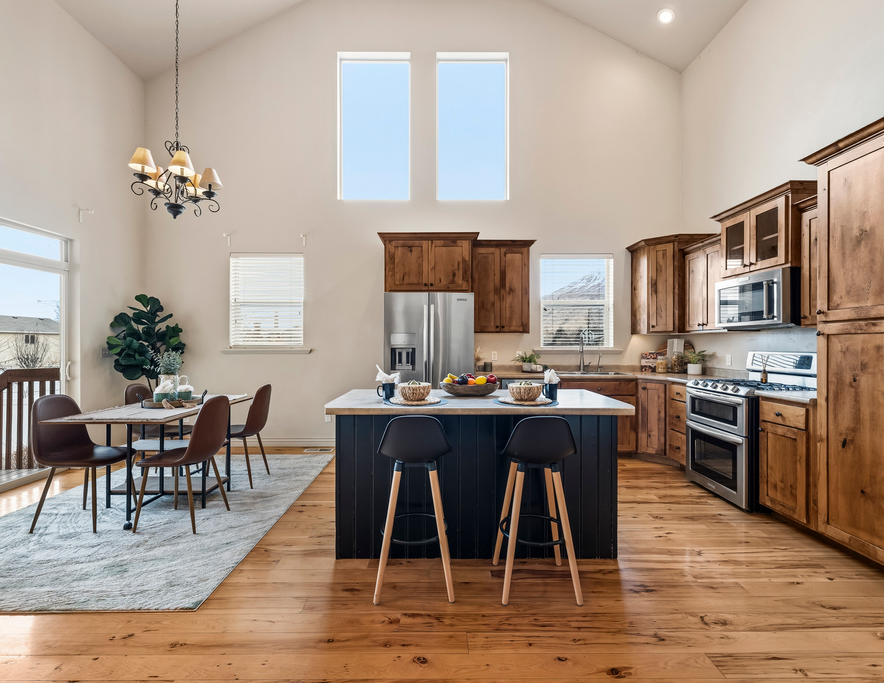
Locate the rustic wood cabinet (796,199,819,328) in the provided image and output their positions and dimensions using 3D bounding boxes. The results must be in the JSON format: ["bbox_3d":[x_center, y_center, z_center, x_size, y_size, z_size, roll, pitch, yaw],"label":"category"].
[{"bbox_3d":[2.760,-0.550,2.703,0.380,0.890,0.460,0,0,0],"label":"rustic wood cabinet"}]

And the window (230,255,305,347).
[{"bbox_3d":[-2.159,-0.500,4.960,0.915,1.190,0.120,0,0,0],"label":"window"}]

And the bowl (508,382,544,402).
[{"bbox_3d":[0.525,0.315,2.500,0.217,0.100,0.217,0,0,0],"label":"bowl"}]

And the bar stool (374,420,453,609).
[{"bbox_3d":[-0.140,0.825,2.135,0.400,0.920,0.400,0,0,-1],"label":"bar stool"}]

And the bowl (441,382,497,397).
[{"bbox_3d":[0.198,0.335,2.810,0.410,0.095,0.330,0,0,-1],"label":"bowl"}]

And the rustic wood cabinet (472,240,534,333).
[{"bbox_3d":[0.685,-0.620,4.670,0.720,1.040,0.380,0,0,-1],"label":"rustic wood cabinet"}]

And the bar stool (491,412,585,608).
[{"bbox_3d":[0.483,0.833,2.128,0.435,0.925,0.425,0,0,0],"label":"bar stool"}]

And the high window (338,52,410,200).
[{"bbox_3d":[-0.836,-2.655,4.970,0.905,1.826,0.130,0,0,0],"label":"high window"}]

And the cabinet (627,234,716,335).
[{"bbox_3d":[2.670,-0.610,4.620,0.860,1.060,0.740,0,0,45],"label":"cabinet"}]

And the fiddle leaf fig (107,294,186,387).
[{"bbox_3d":[-3.200,0.390,4.380,0.770,1.790,0.740,0,0,-1],"label":"fiddle leaf fig"}]

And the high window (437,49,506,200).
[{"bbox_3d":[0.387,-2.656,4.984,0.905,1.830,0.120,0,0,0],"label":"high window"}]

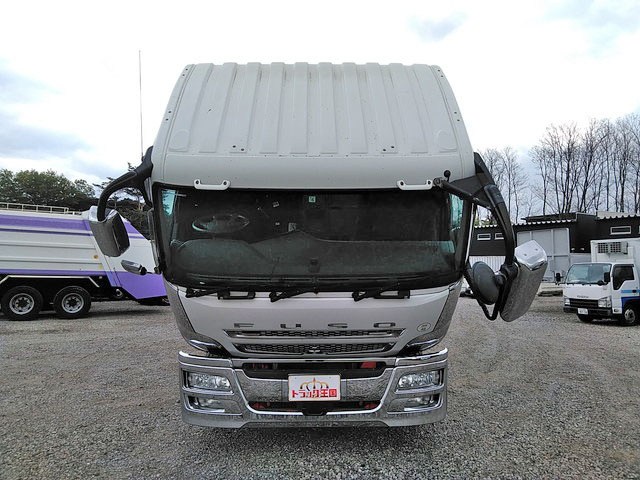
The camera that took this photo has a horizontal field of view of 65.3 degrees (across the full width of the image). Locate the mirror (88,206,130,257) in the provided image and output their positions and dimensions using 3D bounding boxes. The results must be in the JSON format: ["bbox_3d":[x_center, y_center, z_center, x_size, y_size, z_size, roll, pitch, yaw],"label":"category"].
[{"bbox_3d":[-1.472,-0.056,3.500,0.190,0.360,0.120,12,39,14],"label":"mirror"}]

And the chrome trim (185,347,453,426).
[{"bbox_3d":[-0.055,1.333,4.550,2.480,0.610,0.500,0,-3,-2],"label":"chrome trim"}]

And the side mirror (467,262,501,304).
[{"bbox_3d":[1.140,0.301,3.450,0.100,0.260,0.230,-25,24,34],"label":"side mirror"}]

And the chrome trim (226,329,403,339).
[{"bbox_3d":[-0.047,0.796,4.240,1.490,0.090,0.070,0,37,-2],"label":"chrome trim"}]

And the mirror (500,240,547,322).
[{"bbox_3d":[1.388,0.289,3.430,0.210,0.500,0.150,-21,43,-27],"label":"mirror"}]

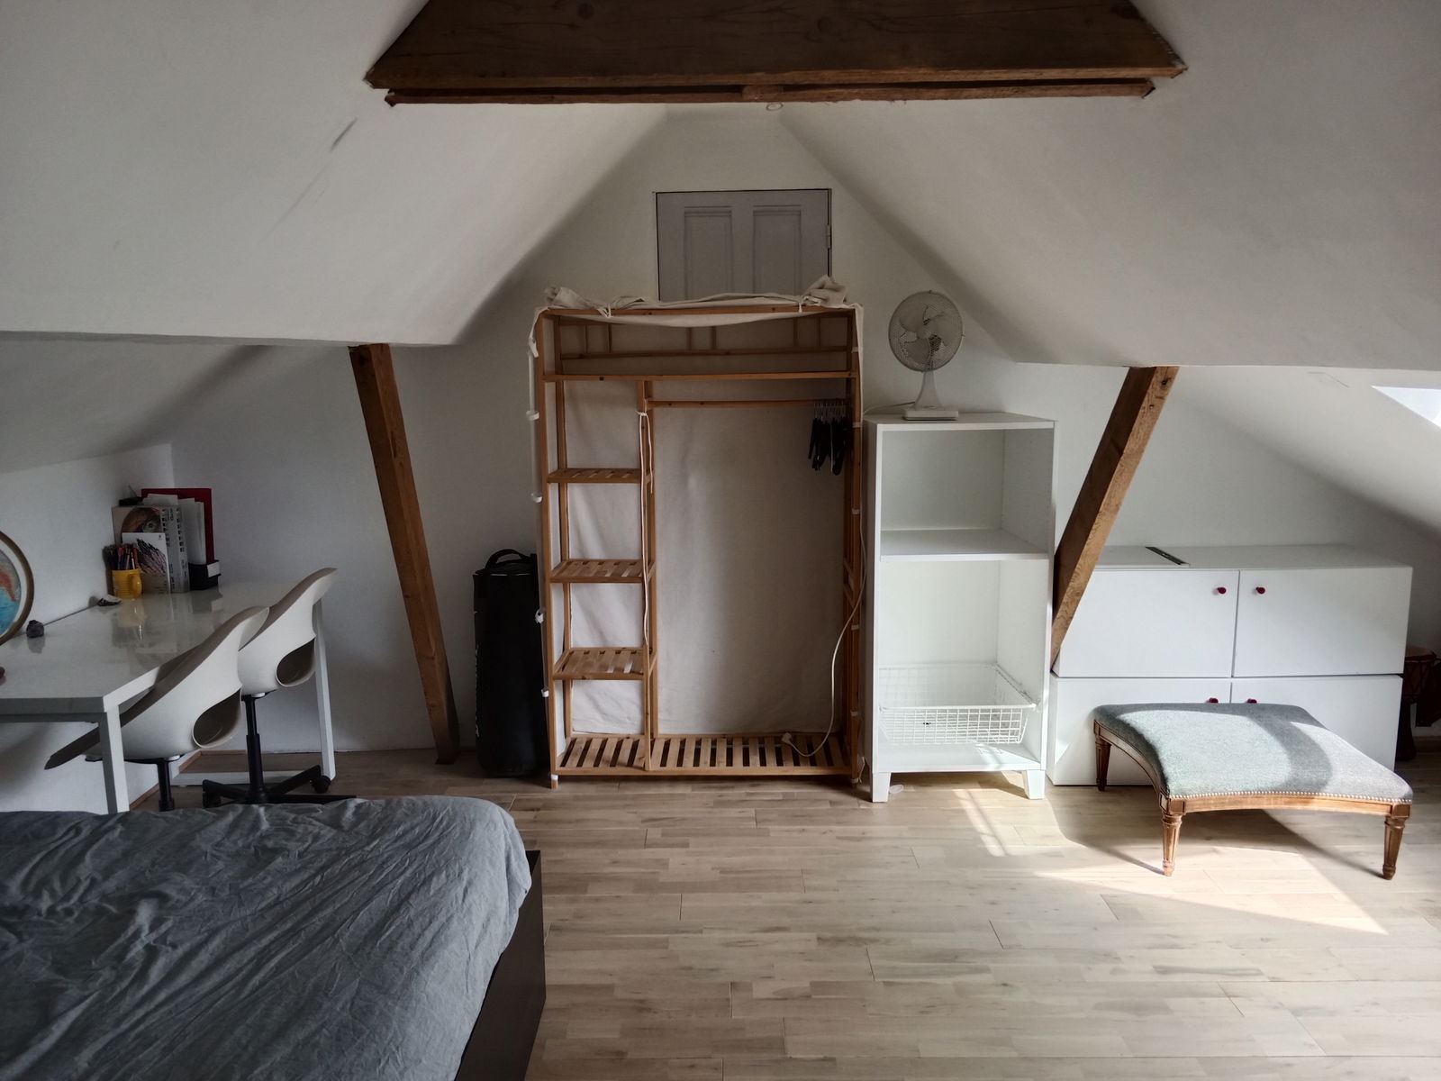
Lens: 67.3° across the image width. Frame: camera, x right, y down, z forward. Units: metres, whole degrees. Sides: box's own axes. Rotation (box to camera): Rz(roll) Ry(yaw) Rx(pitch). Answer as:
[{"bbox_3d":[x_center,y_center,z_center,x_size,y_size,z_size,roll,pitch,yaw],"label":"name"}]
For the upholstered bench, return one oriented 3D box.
[{"bbox_3d":[1.661,0.780,3.484,0.720,0.320,0.720,0,9,2],"label":"upholstered bench"}]

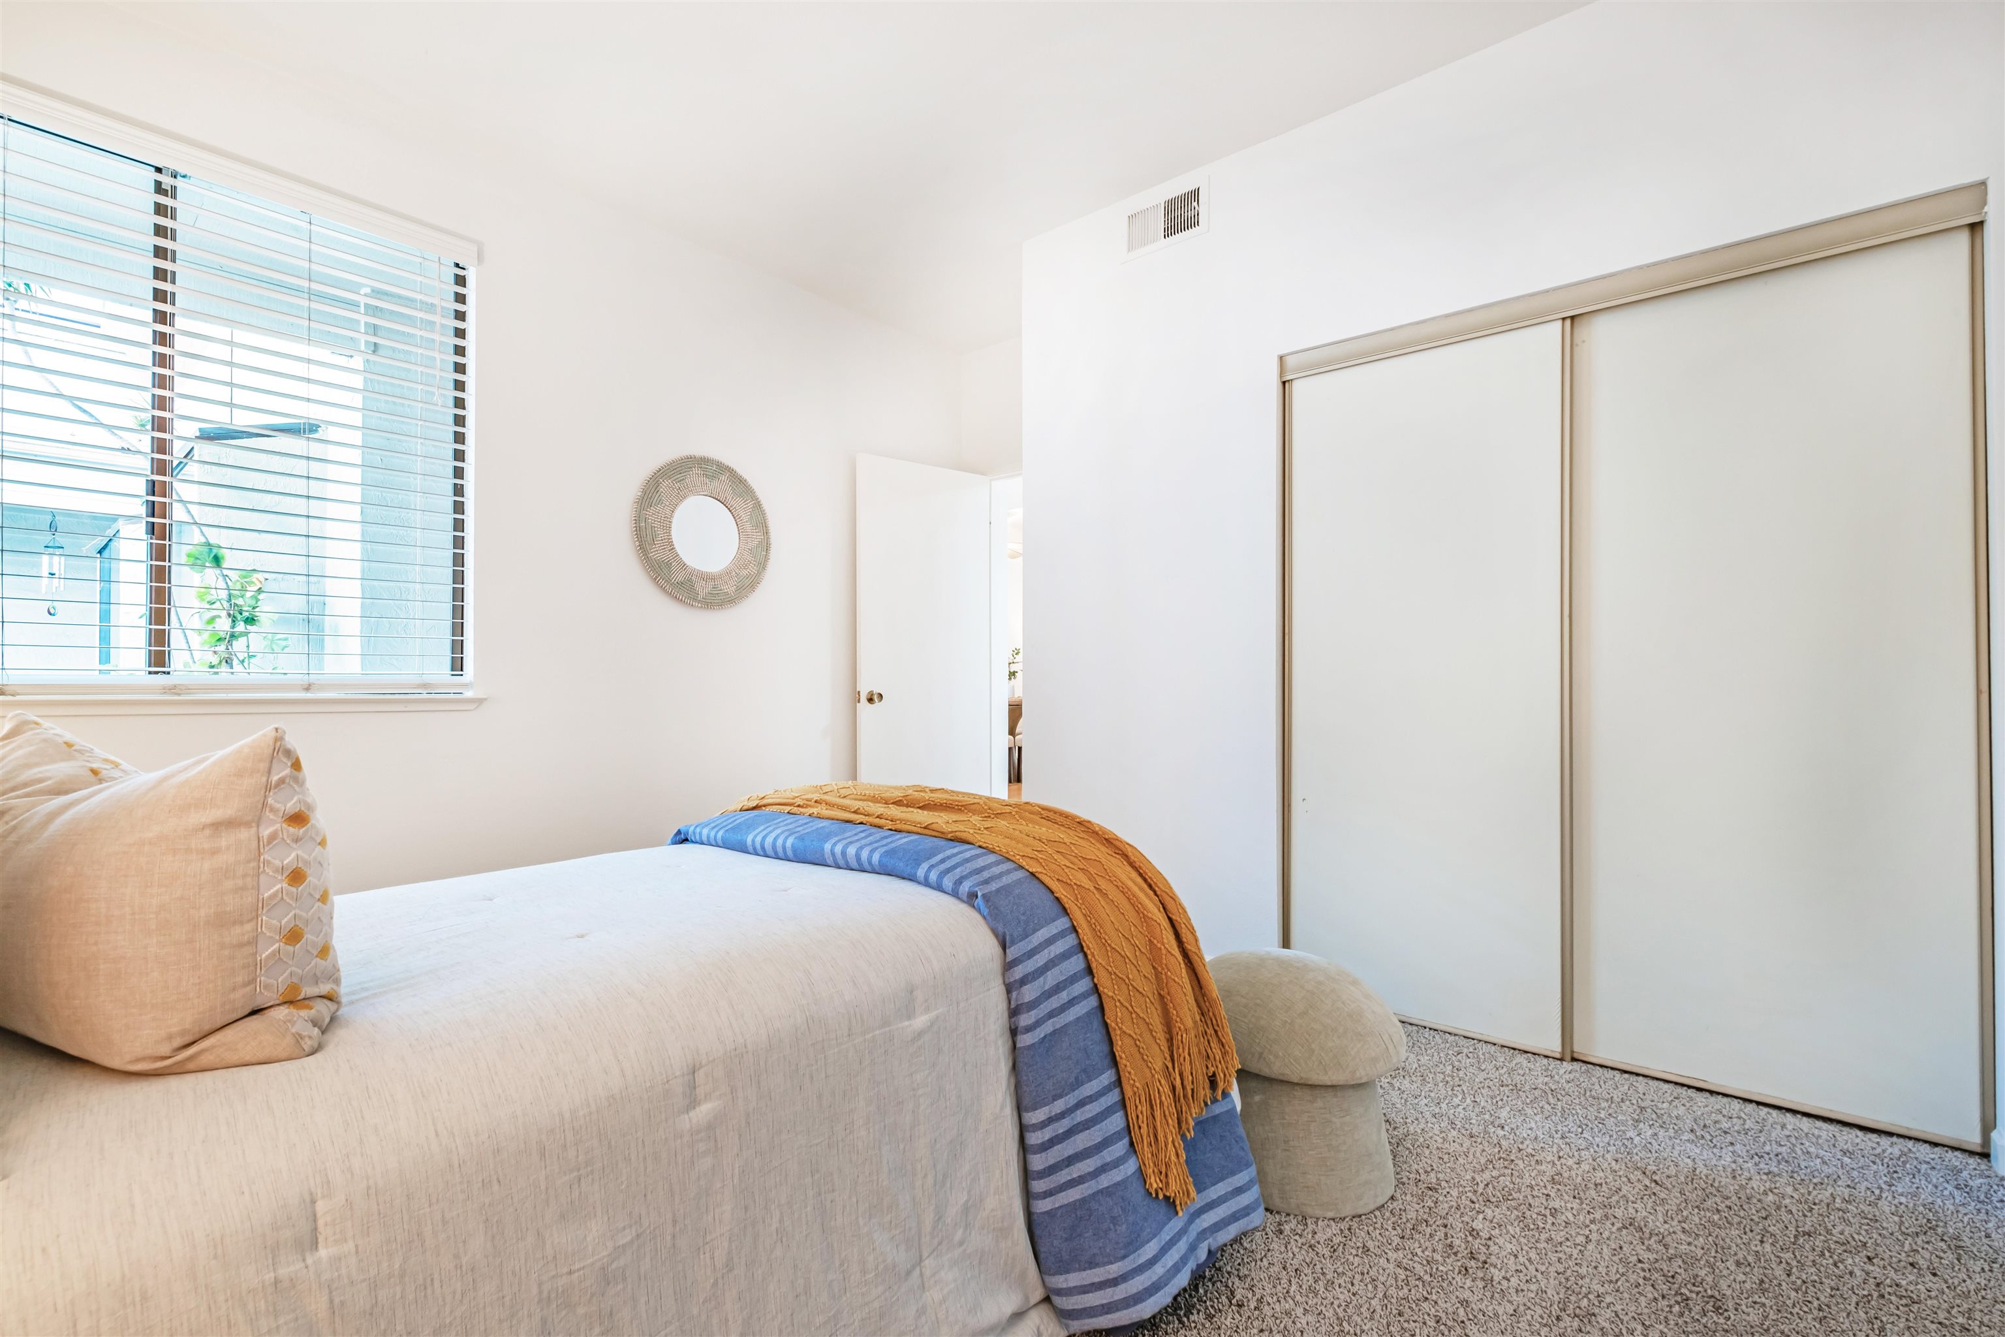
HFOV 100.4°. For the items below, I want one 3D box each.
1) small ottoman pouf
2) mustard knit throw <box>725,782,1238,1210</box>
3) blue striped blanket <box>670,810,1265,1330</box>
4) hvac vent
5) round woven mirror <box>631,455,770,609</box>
[{"bbox_3d":[0.611,0.799,1.712,0.390,0.425,0.390,-1,-1,39],"label":"small ottoman pouf"},{"bbox_3d":[-0.092,0.595,1.732,1.100,0.590,0.440,-1,-1,39],"label":"mustard knit throw"},{"bbox_3d":[-0.133,0.669,1.681,1.160,0.680,0.560,-1,-1,39],"label":"blue striped blanket"},{"bbox_3d":[0.569,-1.574,2.932,0.340,0.200,0.025,-1,-1,39],"label":"hvac vent"},{"bbox_3d":[-1.184,-0.539,3.315,0.040,0.600,0.595,-1,-1,40],"label":"round woven mirror"}]

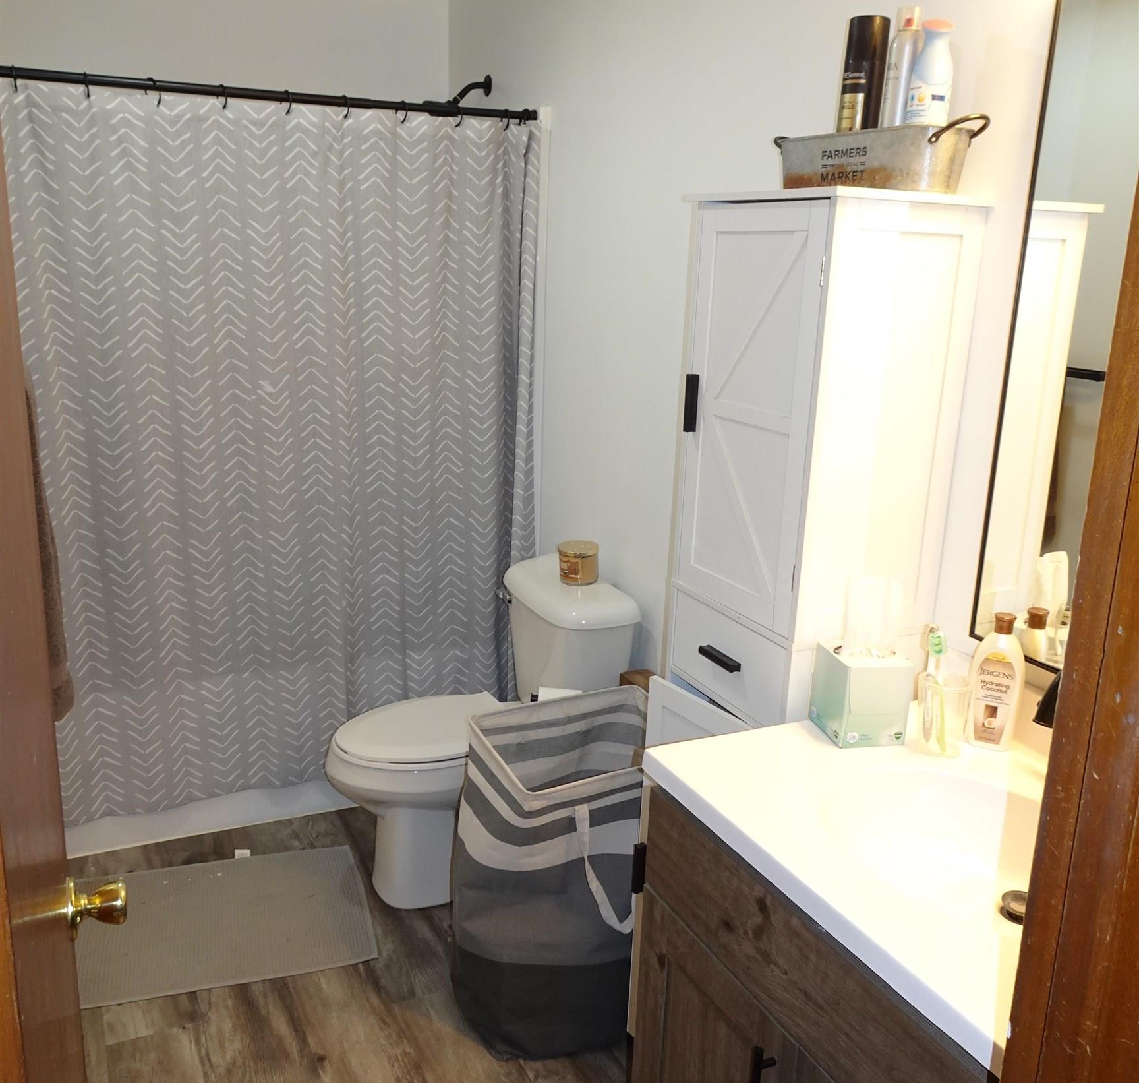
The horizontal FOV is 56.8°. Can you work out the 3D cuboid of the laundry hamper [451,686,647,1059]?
[{"bbox_3d":[0.015,0.709,2.279,0.440,0.640,0.350,-6,17,-26],"label":"laundry hamper"}]

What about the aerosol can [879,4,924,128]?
[{"bbox_3d":[0.498,-0.663,1.600,0.052,0.262,0.052,2,16,0],"label":"aerosol can"}]

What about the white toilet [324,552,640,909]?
[{"bbox_3d":[-0.261,0.501,2.744,0.735,0.775,0.480,-6,17,-26],"label":"white toilet"}]

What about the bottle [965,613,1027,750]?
[{"bbox_3d":[0.635,0.202,1.560,0.078,0.212,0.050,8,17,20],"label":"bottle"}]

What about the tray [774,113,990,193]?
[{"bbox_3d":[0.475,-0.599,1.659,0.140,0.104,0.390,-6,17,-26],"label":"tray"}]

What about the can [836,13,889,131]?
[{"bbox_3d":[0.458,-0.678,1.656,0.063,0.260,0.063,2,16,0],"label":"can"}]

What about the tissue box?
[{"bbox_3d":[0.440,0.230,1.593,0.097,0.128,0.096,-3,16,-18],"label":"tissue box"}]

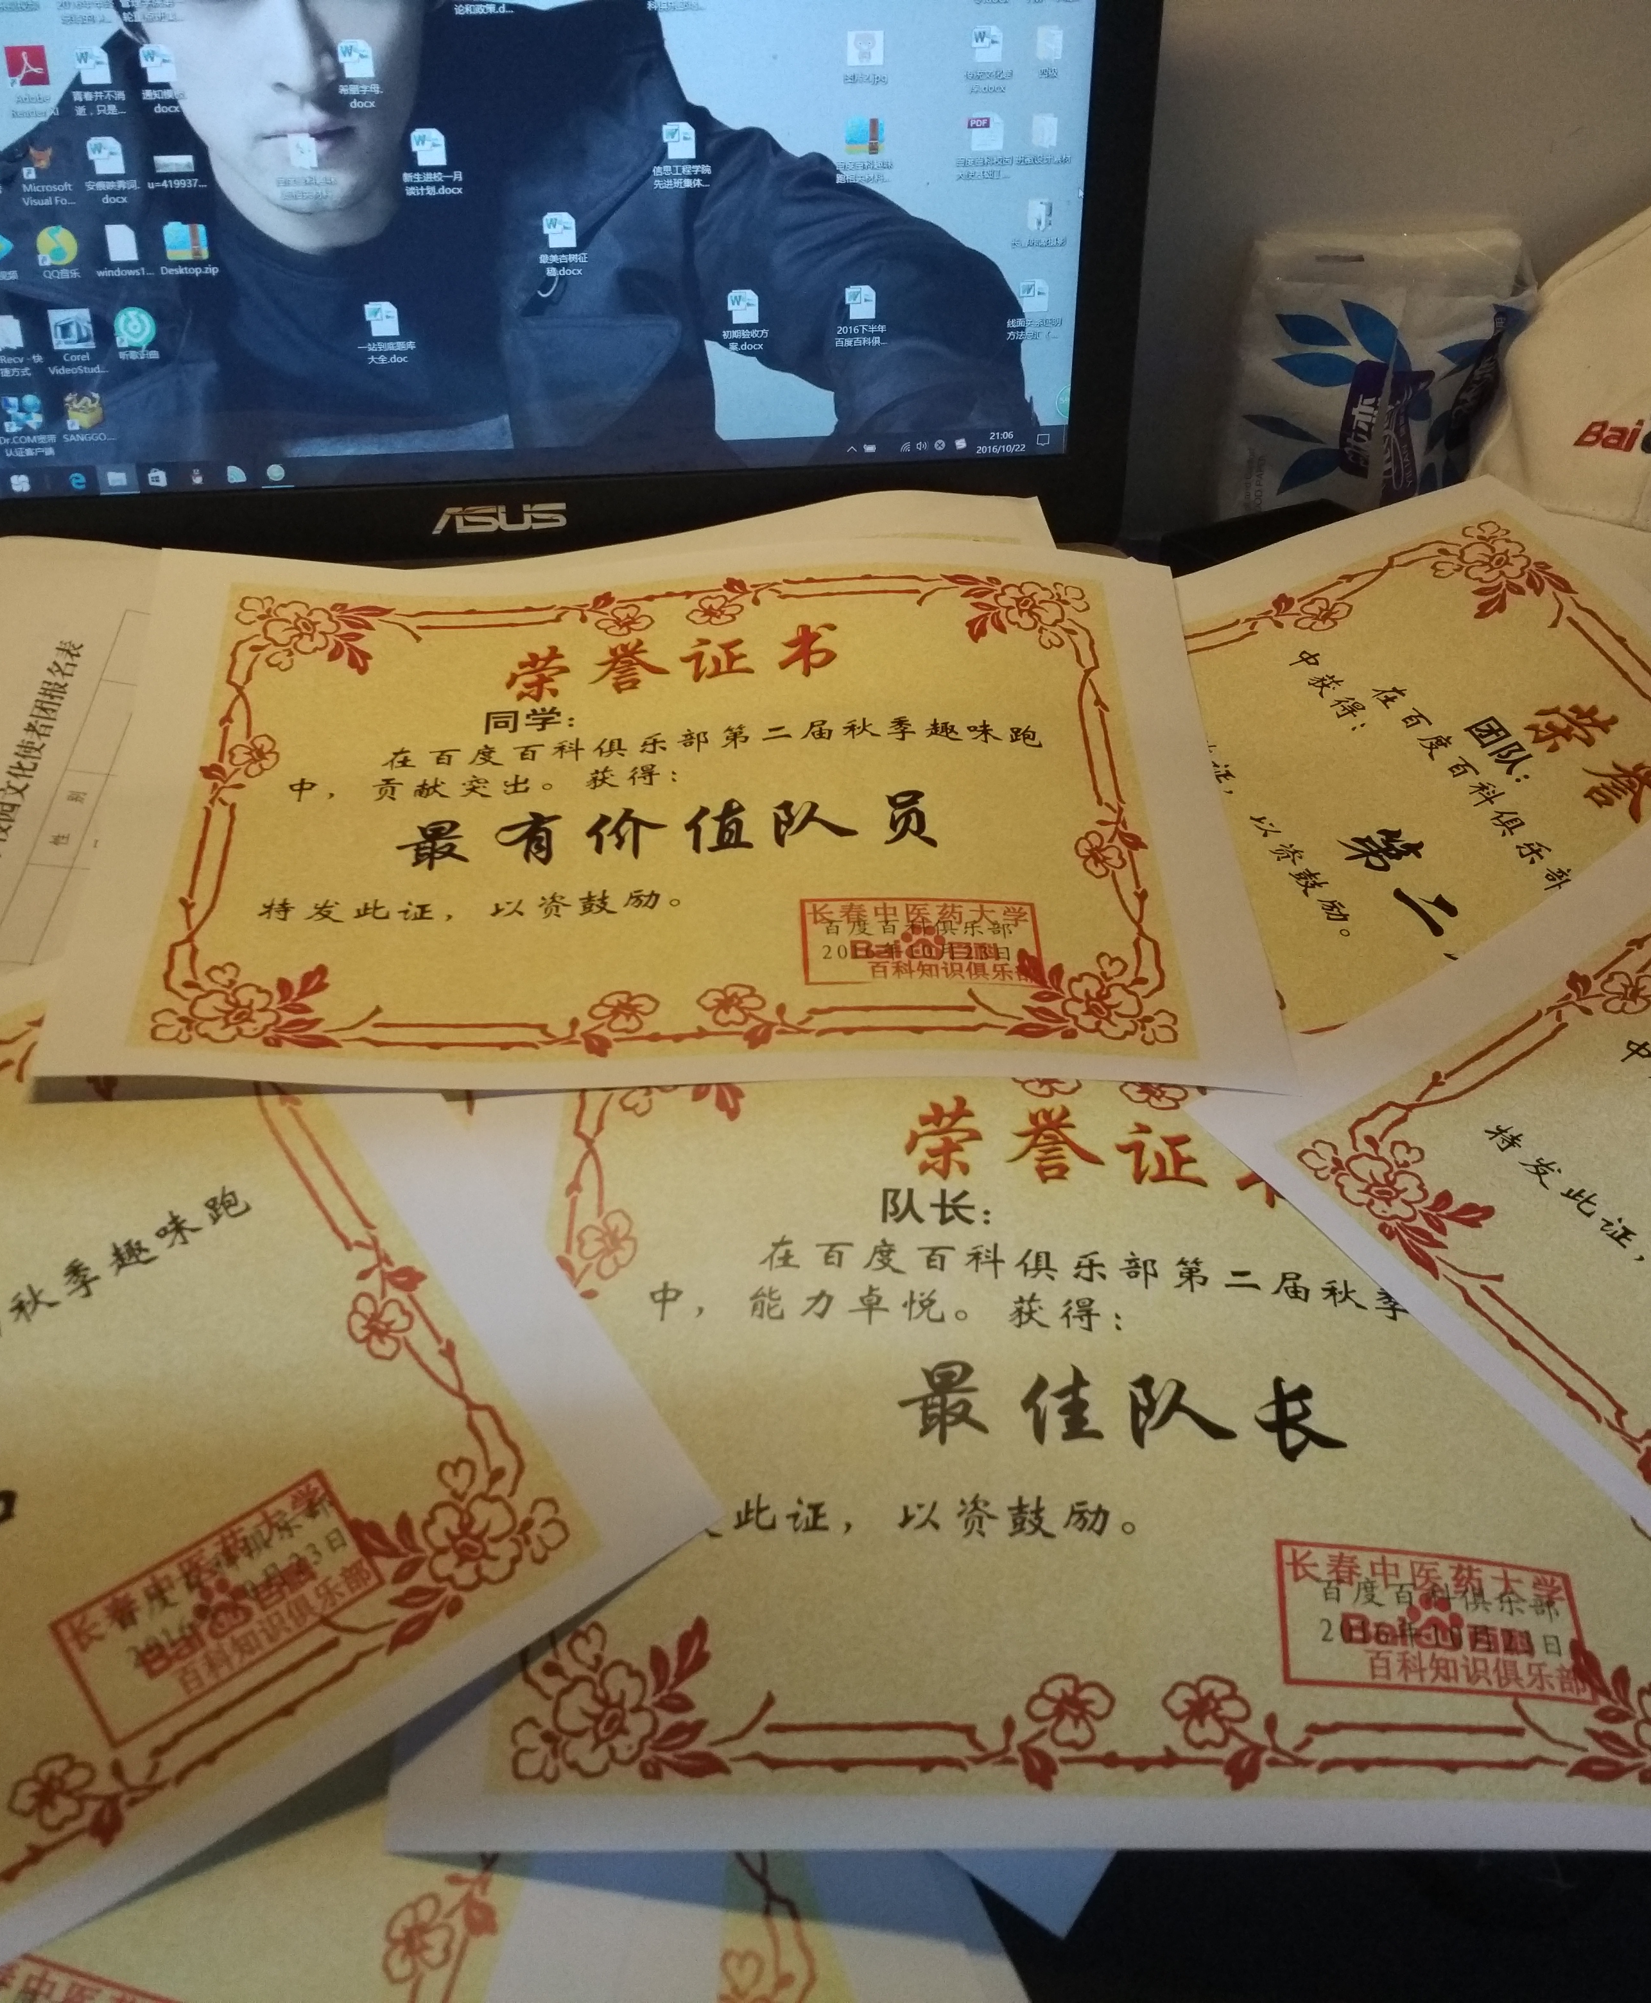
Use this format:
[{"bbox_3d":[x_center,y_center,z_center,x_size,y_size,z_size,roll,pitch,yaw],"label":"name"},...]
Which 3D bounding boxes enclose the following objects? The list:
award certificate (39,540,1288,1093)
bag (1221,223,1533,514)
[{"bbox_3d":[-0.041,-0.057,0.619,0.298,0.016,0.210,-1,46,-4],"label":"award certificate"},{"bbox_3d":[0.171,-0.195,0.740,0.090,0.107,0.028,-4,43,-7],"label":"bag"}]

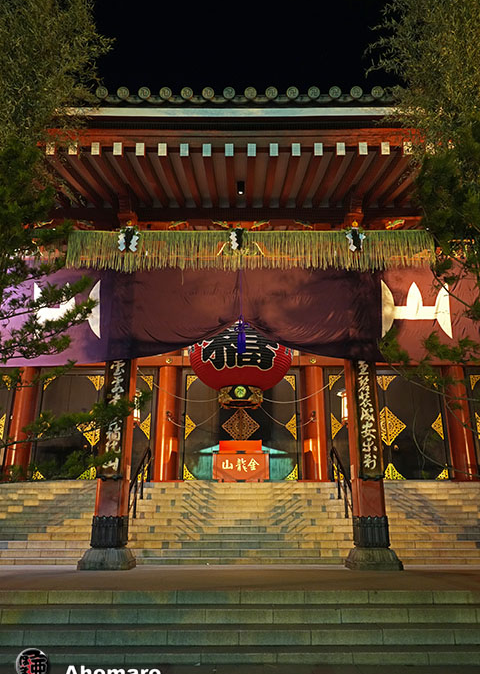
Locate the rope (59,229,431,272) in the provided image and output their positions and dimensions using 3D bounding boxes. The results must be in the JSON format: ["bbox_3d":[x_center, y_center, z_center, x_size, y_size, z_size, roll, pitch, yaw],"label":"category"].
[{"bbox_3d":[0.245,-2.123,12.721,9.025,1.146,0.250,0,-18,0],"label":"rope"}]

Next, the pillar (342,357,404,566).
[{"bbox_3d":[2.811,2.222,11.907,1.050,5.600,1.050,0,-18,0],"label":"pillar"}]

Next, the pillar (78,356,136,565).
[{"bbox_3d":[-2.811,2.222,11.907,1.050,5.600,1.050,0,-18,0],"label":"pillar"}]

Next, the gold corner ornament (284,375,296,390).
[{"bbox_3d":[1.977,1.818,20.566,0.514,0.607,0.050,0,-18,0],"label":"gold corner ornament"}]

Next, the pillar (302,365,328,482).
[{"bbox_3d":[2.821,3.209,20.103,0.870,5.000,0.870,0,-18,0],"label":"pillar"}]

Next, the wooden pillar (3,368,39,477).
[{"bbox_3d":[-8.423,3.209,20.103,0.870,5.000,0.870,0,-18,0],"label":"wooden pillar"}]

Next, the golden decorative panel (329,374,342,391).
[{"bbox_3d":[3.787,1.818,20.566,0.534,0.648,0.050,0,-18,0],"label":"golden decorative panel"}]

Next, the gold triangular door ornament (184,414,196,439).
[{"bbox_3d":[-1.906,3.443,20.025,0.462,0.998,0.050,0,-18,0],"label":"gold triangular door ornament"}]

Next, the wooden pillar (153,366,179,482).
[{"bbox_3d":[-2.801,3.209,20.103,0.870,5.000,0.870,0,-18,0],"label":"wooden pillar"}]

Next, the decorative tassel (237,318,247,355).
[{"bbox_3d":[0.035,-0.040,12.133,0.257,0.886,0.200,0,-18,0],"label":"decorative tassel"}]

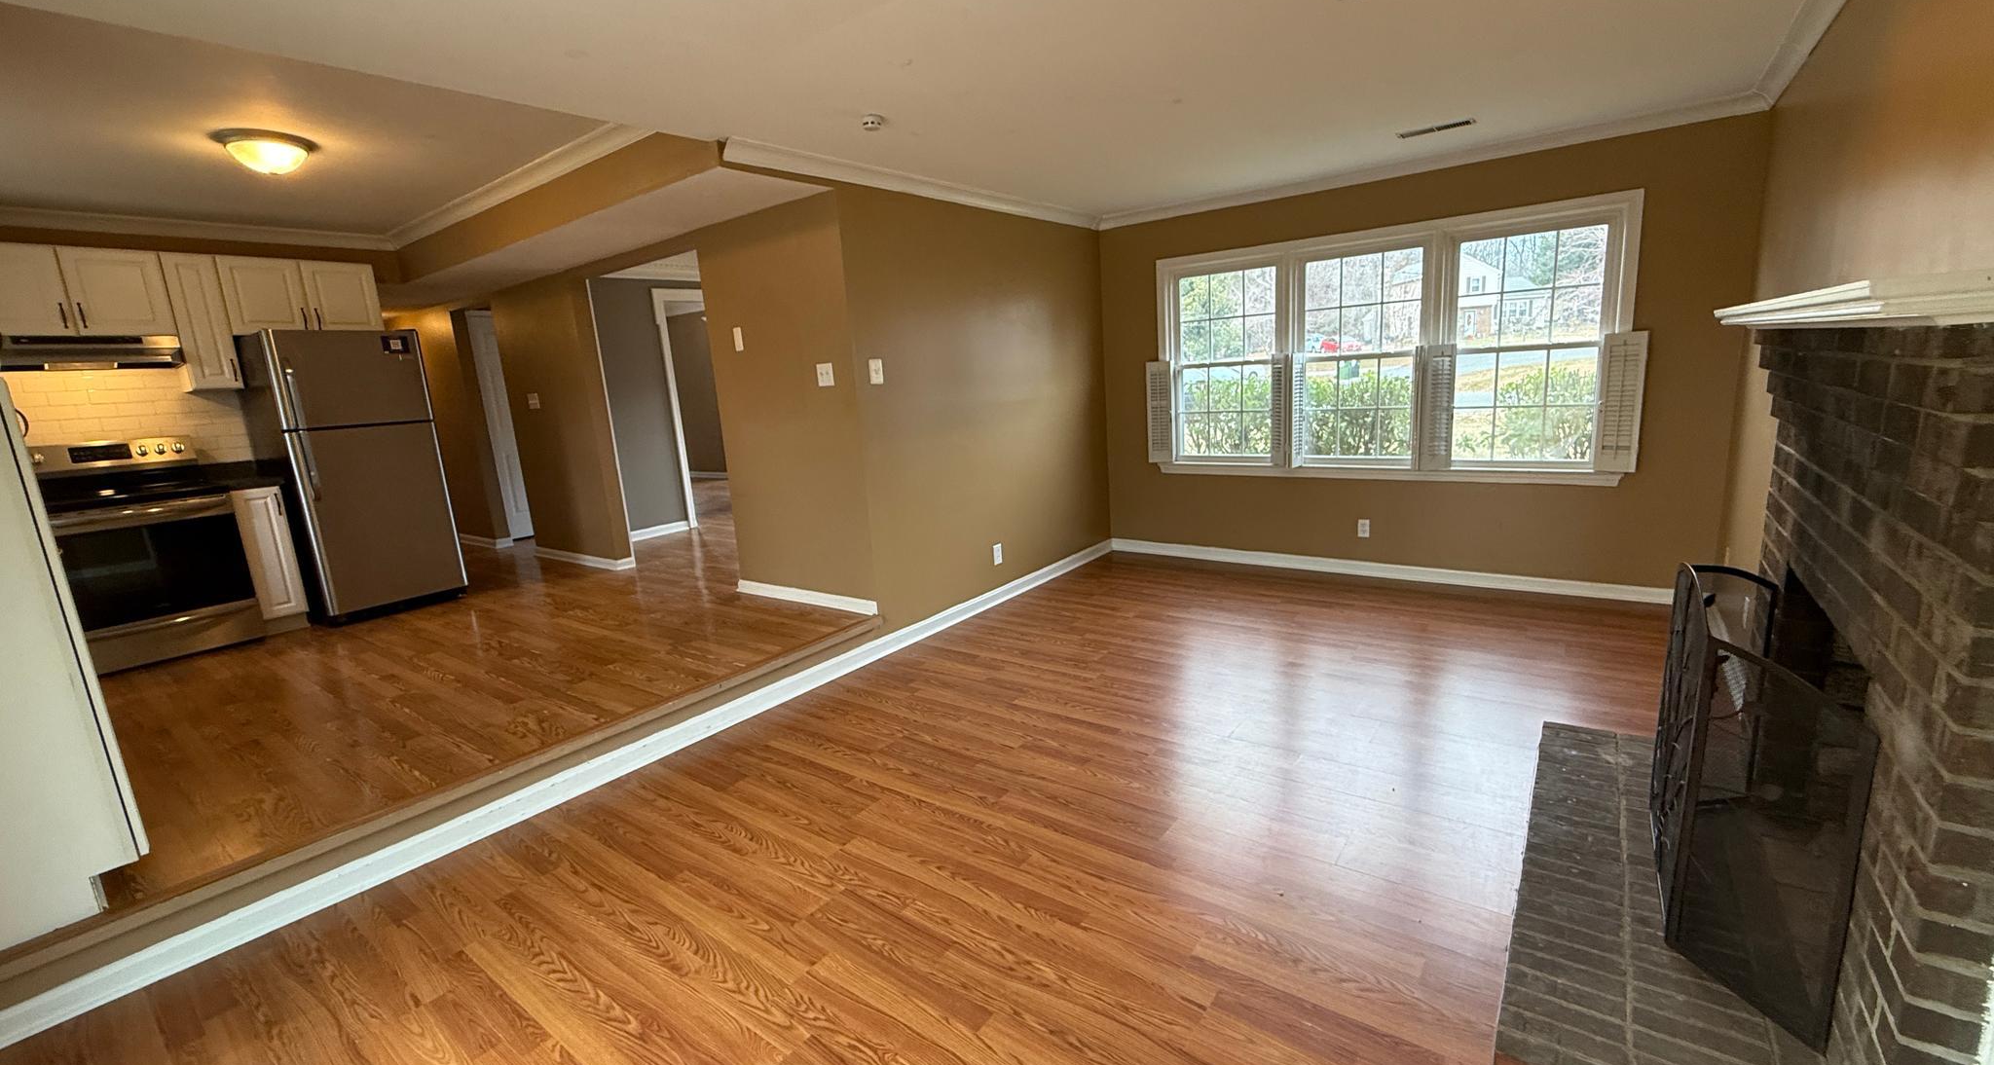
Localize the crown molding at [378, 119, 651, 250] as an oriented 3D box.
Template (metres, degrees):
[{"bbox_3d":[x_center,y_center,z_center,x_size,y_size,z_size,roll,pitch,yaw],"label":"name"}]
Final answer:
[{"bbox_3d":[-2.727,-1.883,4.440,3.520,0.077,0.075,5,14,37],"label":"crown molding"}]

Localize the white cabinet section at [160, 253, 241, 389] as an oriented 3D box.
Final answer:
[{"bbox_3d":[-4.714,-1.221,4.759,0.320,0.758,0.222,5,14,36],"label":"white cabinet section"}]

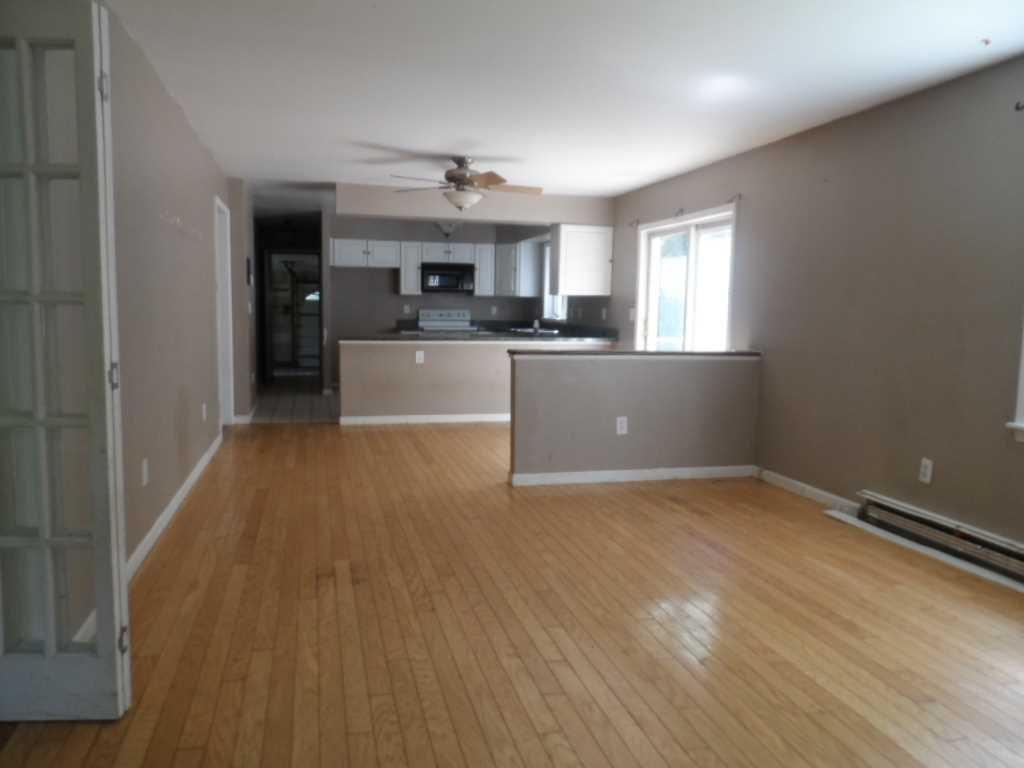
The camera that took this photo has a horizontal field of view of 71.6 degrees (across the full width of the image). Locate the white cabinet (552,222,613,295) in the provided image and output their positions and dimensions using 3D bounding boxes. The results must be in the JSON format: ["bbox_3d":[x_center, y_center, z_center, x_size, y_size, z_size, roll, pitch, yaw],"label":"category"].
[{"bbox_3d":[0.768,-1.358,7.849,0.613,0.750,0.322,0,6,-15],"label":"white cabinet"}]

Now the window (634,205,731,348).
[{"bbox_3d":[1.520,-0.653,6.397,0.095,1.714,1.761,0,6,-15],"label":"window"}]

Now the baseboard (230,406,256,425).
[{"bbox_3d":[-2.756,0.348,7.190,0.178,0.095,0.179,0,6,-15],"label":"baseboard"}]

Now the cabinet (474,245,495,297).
[{"bbox_3d":[-0.434,-1.655,10.480,0.324,0.750,0.315,0,6,-15],"label":"cabinet"}]

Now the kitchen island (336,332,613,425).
[{"bbox_3d":[-0.407,-0.065,7.814,2.916,0.887,0.643,0,6,-15],"label":"kitchen island"}]

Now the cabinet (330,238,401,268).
[{"bbox_3d":[-2.032,-1.792,9.834,0.930,0.375,0.320,0,6,-16],"label":"cabinet"}]

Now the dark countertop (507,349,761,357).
[{"bbox_3d":[0.908,-0.224,5.078,1.910,0.030,0.150,0,6,-16],"label":"dark countertop"}]

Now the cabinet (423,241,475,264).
[{"bbox_3d":[-0.931,-1.859,10.133,0.755,0.300,0.320,0,6,-16],"label":"cabinet"}]

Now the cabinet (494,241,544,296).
[{"bbox_3d":[0.060,-1.642,10.272,0.600,0.765,0.600,1,6,-2],"label":"cabinet"}]

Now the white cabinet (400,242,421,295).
[{"bbox_3d":[-1.463,-1.647,10.196,0.303,0.750,0.315,0,6,-15],"label":"white cabinet"}]

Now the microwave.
[{"bbox_3d":[-0.945,-1.496,10.134,0.760,0.420,0.390,0,6,-16],"label":"microwave"}]

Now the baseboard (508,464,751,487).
[{"bbox_3d":[0.911,0.650,5.042,1.862,0.089,0.024,0,6,-15],"label":"baseboard"}]

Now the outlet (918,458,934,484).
[{"bbox_3d":[2.244,0.472,3.849,0.010,0.122,0.077,0,6,-16],"label":"outlet"}]

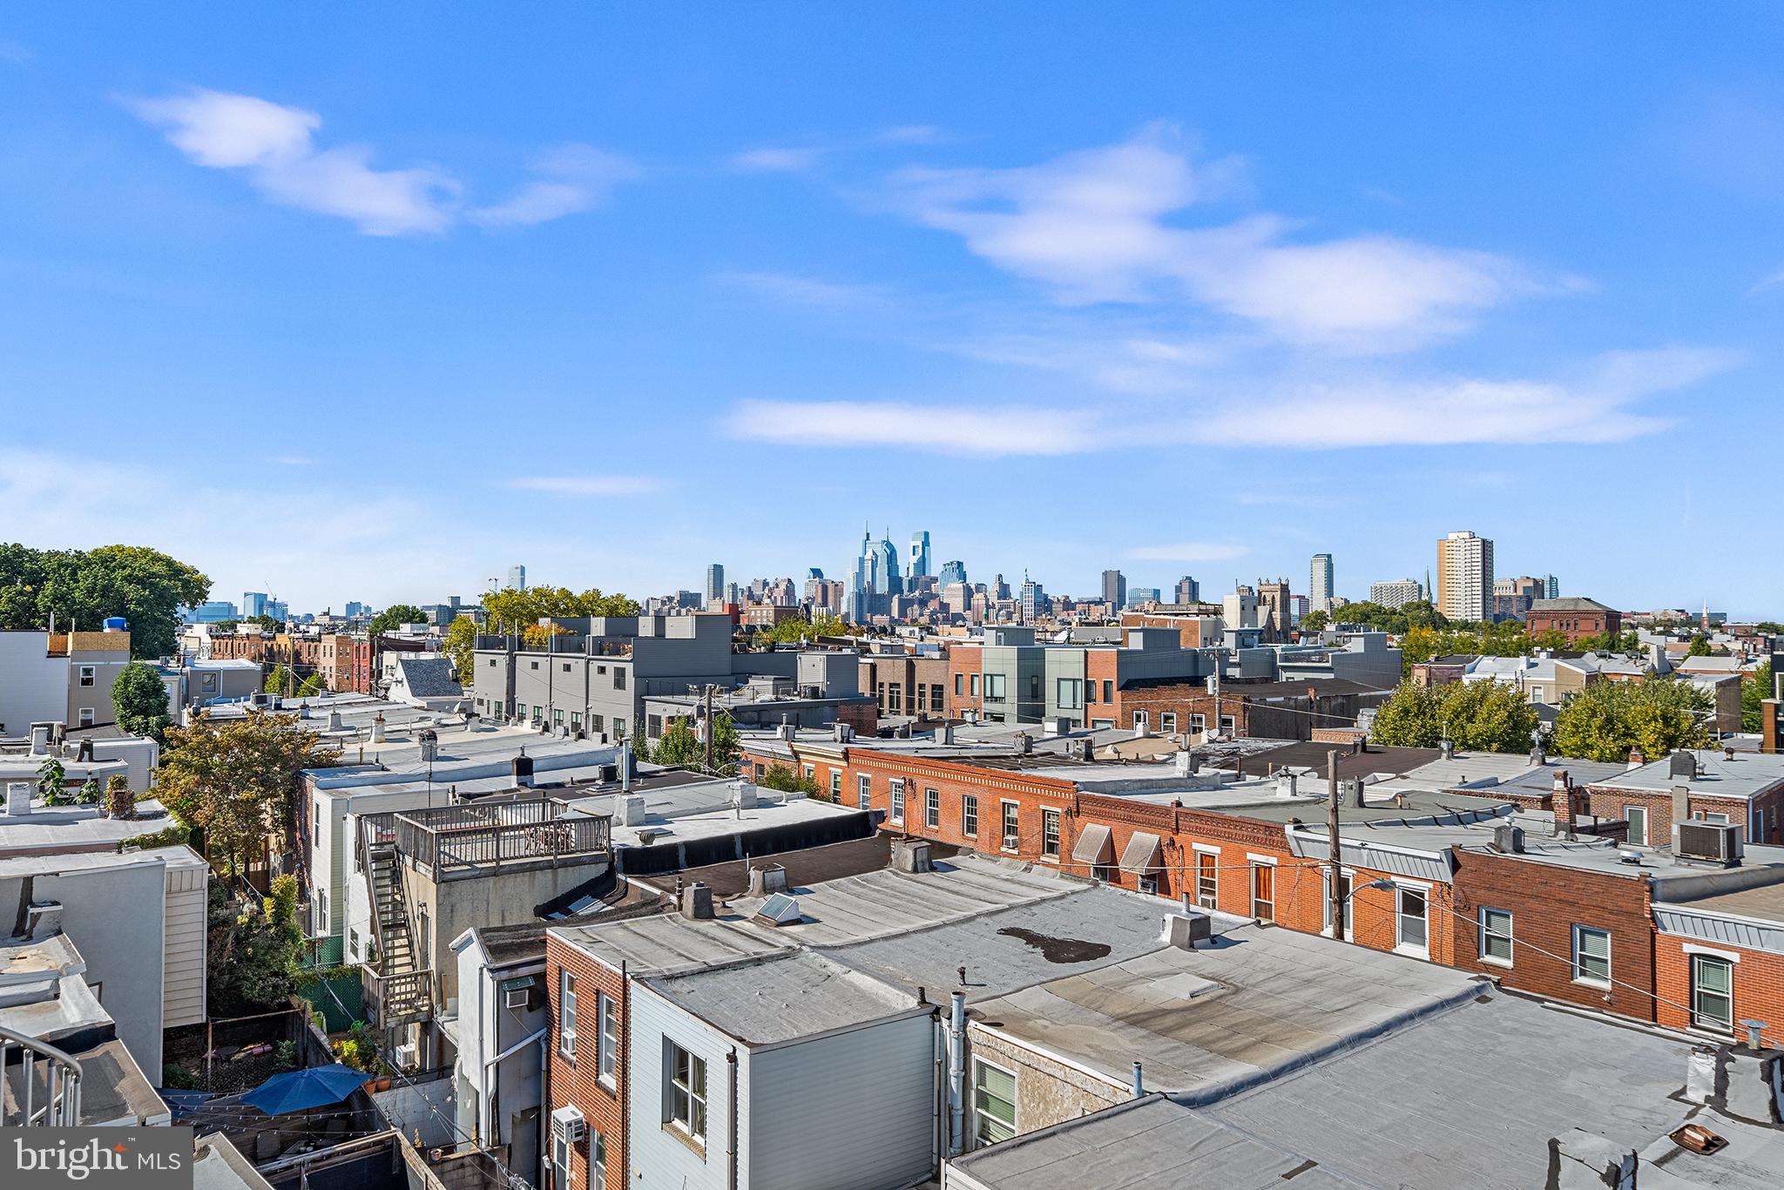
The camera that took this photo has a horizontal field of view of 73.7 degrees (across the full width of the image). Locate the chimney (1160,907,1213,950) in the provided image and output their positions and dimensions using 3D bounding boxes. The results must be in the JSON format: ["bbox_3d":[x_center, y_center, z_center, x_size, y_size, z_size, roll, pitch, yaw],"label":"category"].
[{"bbox_3d":[5.665,6.390,22.757,0.620,0.620,0.720,1,-2,-37],"label":"chimney"}]

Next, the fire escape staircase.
[{"bbox_3d":[-13.311,8.577,31.536,1.200,4.900,3.100,1,-2,-37],"label":"fire escape staircase"}]

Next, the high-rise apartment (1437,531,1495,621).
[{"bbox_3d":[420.546,-5.295,871.000,30.000,79.500,30.000,-1,-2,41],"label":"high-rise apartment"}]

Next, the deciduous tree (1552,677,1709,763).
[{"bbox_3d":[38.484,9.011,61.771,7.400,9.255,7.200,-1,-2,32],"label":"deciduous tree"}]

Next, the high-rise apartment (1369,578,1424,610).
[{"bbox_3d":[887.819,18.641,2090.301,80.000,92.187,28.000,-1,-2,37],"label":"high-rise apartment"}]

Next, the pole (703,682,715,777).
[{"bbox_3d":[-7.123,8.489,46.400,0.320,10.200,0.320,1,-2,-37],"label":"pole"}]

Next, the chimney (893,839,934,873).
[{"bbox_3d":[0.474,5.845,26.808,0.520,0.660,0.840,1,-2,-36],"label":"chimney"}]

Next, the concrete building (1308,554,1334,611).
[{"bbox_3d":[833.423,-6.074,2306.081,26.500,151.723,44.000,-1,-2,37],"label":"concrete building"}]

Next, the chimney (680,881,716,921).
[{"bbox_3d":[-4.122,6.474,25.165,0.500,0.660,0.580,1,-2,-37],"label":"chimney"}]

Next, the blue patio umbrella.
[{"bbox_3d":[-13.075,11.775,26.500,2.750,2.450,2.750,1,-2,-37],"label":"blue patio umbrella"}]

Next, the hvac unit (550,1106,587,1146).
[{"bbox_3d":[-5.833,9.627,21.698,0.480,0.400,0.690,1,-2,-36],"label":"hvac unit"}]

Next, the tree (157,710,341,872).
[{"bbox_3d":[-25.471,8.873,46.769,6.600,8.689,6.500,1,-2,-28],"label":"tree"}]

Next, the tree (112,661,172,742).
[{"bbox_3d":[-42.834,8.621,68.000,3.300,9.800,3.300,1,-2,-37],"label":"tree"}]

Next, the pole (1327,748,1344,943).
[{"bbox_3d":[8.343,7.698,22.073,0.300,9.651,0.300,1,-2,-36],"label":"pole"}]

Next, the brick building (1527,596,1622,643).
[{"bbox_3d":[195.303,11.222,339.819,20.300,20.460,23.000,-1,-2,40],"label":"brick building"}]

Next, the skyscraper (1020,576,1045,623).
[{"bbox_3d":[323.726,19.600,2735.000,31.000,103.000,37.000,-1,-2,37],"label":"skyscraper"}]

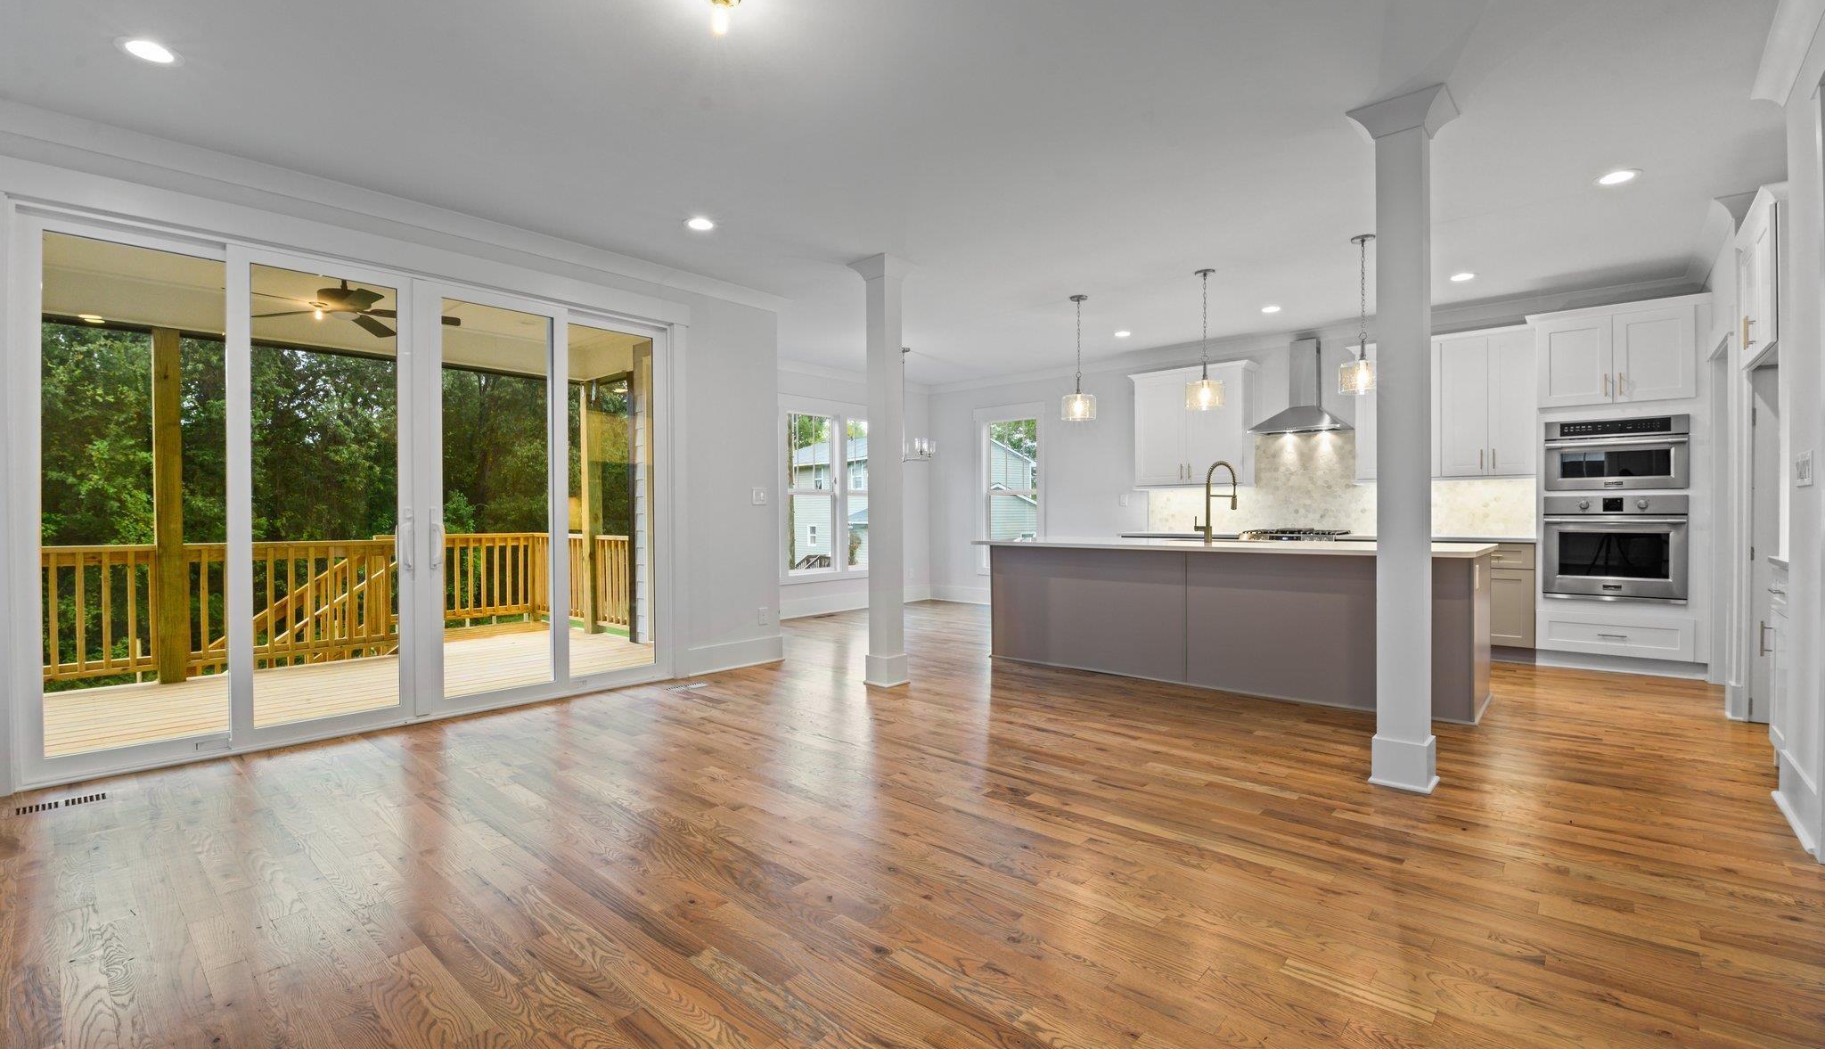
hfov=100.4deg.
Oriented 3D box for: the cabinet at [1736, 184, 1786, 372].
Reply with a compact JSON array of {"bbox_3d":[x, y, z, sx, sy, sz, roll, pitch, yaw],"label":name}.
[{"bbox_3d":[4.310,-1.151,3.512,0.620,0.690,0.840,0,1,40],"label":"cabinet"}]

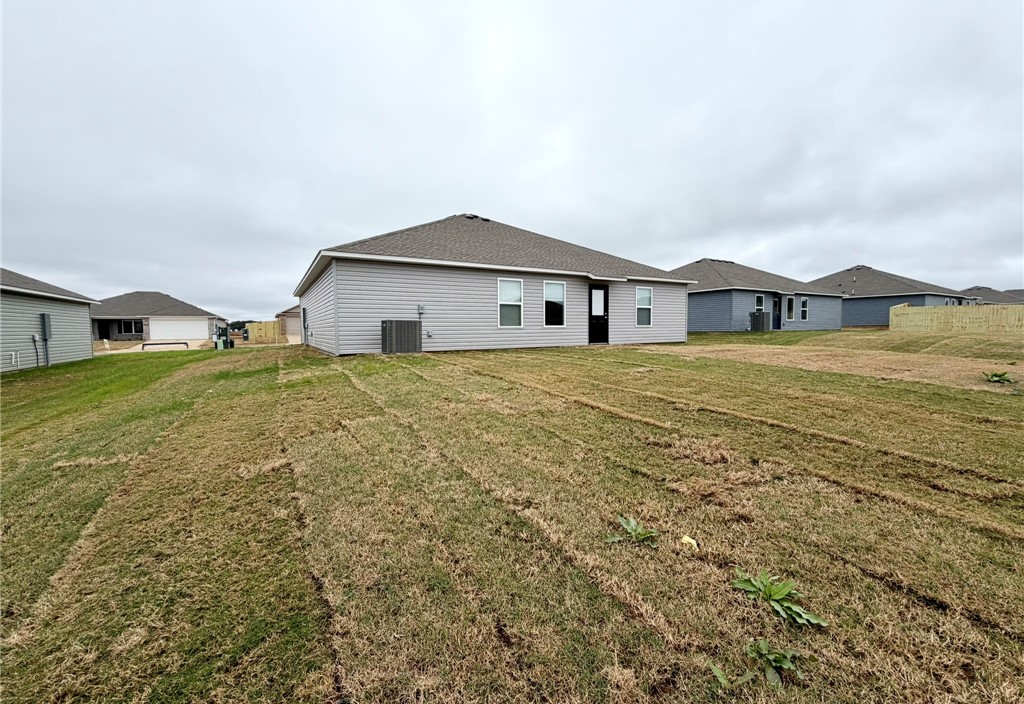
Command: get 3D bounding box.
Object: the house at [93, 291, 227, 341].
[{"bbox_3d":[-41.757,-4.126,47.546,14.230,5.650,13.300,-3,4,-30],"label":"house"}]

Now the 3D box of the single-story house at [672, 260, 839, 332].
[{"bbox_3d":[15.177,-4.256,31.626,14.280,5.380,12.400,-3,4,-30],"label":"single-story house"}]

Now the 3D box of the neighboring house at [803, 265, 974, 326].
[{"bbox_3d":[35.033,-5.537,41.689,14.190,5.990,13.800,-3,4,-30],"label":"neighboring house"}]

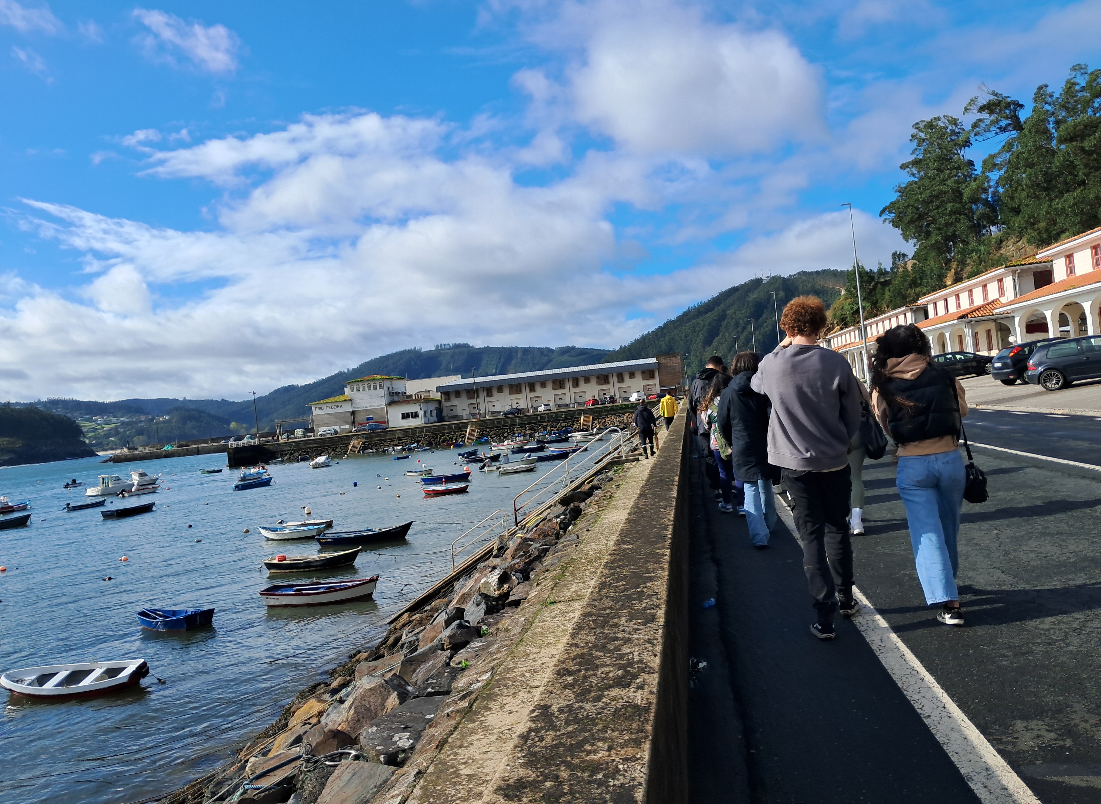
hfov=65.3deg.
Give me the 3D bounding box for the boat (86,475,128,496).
[{"bbox_3d":[-59.392,11.160,115.580,2.400,2.800,6.600,-6,0,15],"label":"boat"}]

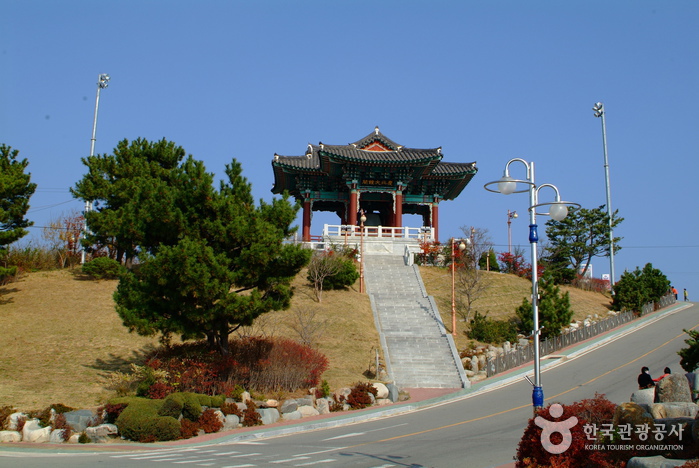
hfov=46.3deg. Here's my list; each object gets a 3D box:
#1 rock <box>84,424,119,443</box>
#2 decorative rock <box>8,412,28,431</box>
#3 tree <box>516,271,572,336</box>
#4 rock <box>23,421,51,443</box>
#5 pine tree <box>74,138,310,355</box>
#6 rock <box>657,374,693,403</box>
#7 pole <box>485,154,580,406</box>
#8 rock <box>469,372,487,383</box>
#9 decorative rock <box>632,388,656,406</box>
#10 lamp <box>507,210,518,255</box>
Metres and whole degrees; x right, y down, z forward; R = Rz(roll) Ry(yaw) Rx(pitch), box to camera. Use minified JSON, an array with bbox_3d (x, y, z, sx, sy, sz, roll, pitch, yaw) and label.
[{"bbox_3d":[-9.355,7.526,30.800,1.200,0.649,0.900,5,-14,-16],"label":"rock"},{"bbox_3d":[-11.554,6.545,28.500,0.677,0.628,0.600,1,-13,0],"label":"decorative rock"},{"bbox_3d":[11.702,4.261,49.000,3.101,3.760,3.300,-2,-13,13],"label":"tree"},{"bbox_3d":[-11.692,7.378,30.500,1.004,0.822,0.850,0,-12,0],"label":"rock"},{"bbox_3d":[-6.387,0.750,35.000,9.000,8.800,7.600,1,-13,0],"label":"pine tree"},{"bbox_3d":[8.558,4.097,21.494,0.910,0.796,0.700,0,-12,0],"label":"rock"},{"bbox_3d":[3.930,1.645,17.054,2.100,6.750,1.150,1,-13,0],"label":"pole"},{"bbox_3d":[6.584,7.382,42.000,0.889,0.514,0.600,0,-12,0],"label":"rock"},{"bbox_3d":[7.562,4.205,21.000,0.610,0.449,0.500,-4,-14,19],"label":"decorative rock"},{"bbox_3d":[12.000,0.698,60.000,0.800,4.700,0.450,1,-13,0],"label":"lamp"}]

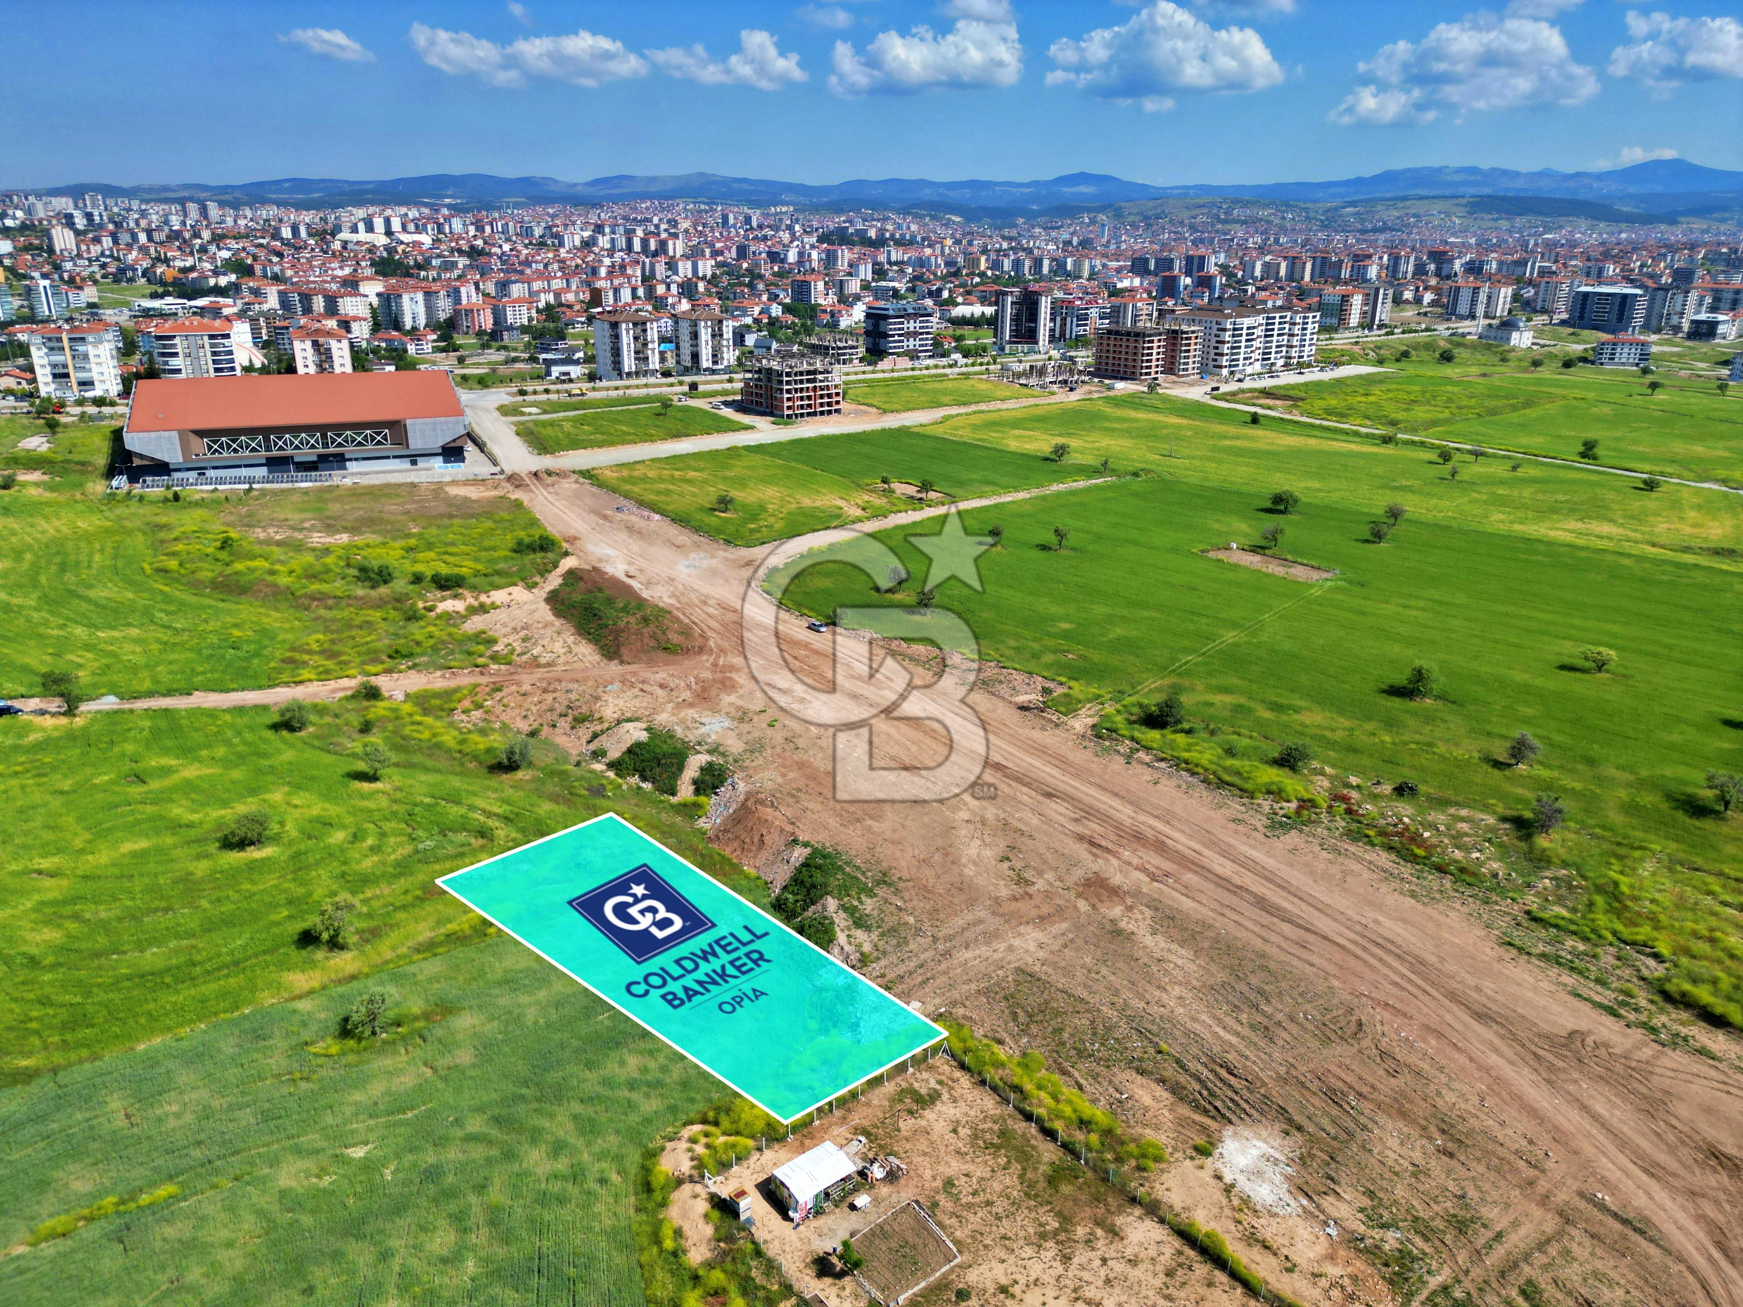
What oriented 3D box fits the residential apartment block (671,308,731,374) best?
[{"bbox_3d":[-77.022,-143.756,556.295,16.400,26.800,23.500,-15,25,-36],"label":"residential apartment block"}]

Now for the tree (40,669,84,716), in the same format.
[{"bbox_3d":[-119.790,5.740,178.830,5.800,7.200,5.800,-14,25,-33],"label":"tree"}]

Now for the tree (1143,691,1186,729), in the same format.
[{"bbox_3d":[46.670,9.050,191.330,5.700,5.200,5.700,6,21,14],"label":"tree"}]

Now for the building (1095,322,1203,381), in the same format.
[{"bbox_3d":[137.700,-150.674,598.483,46.500,24.300,28.400,-15,25,-37],"label":"building"}]

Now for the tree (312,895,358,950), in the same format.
[{"bbox_3d":[-56.450,28.440,127.480,4.900,6.000,4.900,-10,23,-25],"label":"tree"}]

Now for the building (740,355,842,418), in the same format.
[{"bbox_3d":[-29.042,-99.190,445.802,25.600,19.300,26.200,-15,25,-37],"label":"building"}]

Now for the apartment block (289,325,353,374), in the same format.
[{"bbox_3d":[-217.806,-118.435,480.077,20.400,21.600,25.000,-8,22,-23],"label":"apartment block"}]

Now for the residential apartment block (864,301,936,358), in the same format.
[{"bbox_3d":[14.695,-164.748,621.655,31.982,27.675,17.129,-16,26,-38],"label":"residential apartment block"}]

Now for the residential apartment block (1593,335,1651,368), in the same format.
[{"bbox_3d":[462.980,-186.490,745.190,27.000,17.000,12.500,6,21,13],"label":"residential apartment block"}]

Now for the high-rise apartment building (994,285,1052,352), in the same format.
[{"bbox_3d":[86.240,-188.690,684.050,27.500,34.000,21.000,11,23,26],"label":"high-rise apartment building"}]

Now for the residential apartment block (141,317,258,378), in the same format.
[{"bbox_3d":[-246.050,-109.160,442.590,28.000,25.000,21.000,-5,21,-15],"label":"residential apartment block"}]

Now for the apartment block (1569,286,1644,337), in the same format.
[{"bbox_3d":[552.020,-256.670,907.190,23.000,33.000,42.000,-16,26,-37],"label":"apartment block"}]

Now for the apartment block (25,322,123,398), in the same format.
[{"bbox_3d":[-291.388,-107.881,443.490,24.071,25.279,12.084,-4,21,-11],"label":"apartment block"}]

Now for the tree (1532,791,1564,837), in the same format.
[{"bbox_3d":[86.432,20.562,154.196,4.100,5.600,4.100,1,20,0],"label":"tree"}]

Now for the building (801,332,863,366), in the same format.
[{"bbox_3d":[-19.096,-153.426,611.757,22.836,12.800,22.437,-17,27,-40],"label":"building"}]

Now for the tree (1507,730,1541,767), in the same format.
[{"bbox_3d":[94.029,13.744,173.999,4.700,5.200,4.700,1,20,0],"label":"tree"}]

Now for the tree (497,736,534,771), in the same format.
[{"bbox_3d":[-52.406,14.549,177.541,4.300,4.100,4.300,0,20,0],"label":"tree"}]

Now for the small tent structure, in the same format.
[{"bbox_3d":[-4.775,44.167,101.531,5.950,2.350,4.100,-15,25,-35],"label":"small tent structure"}]

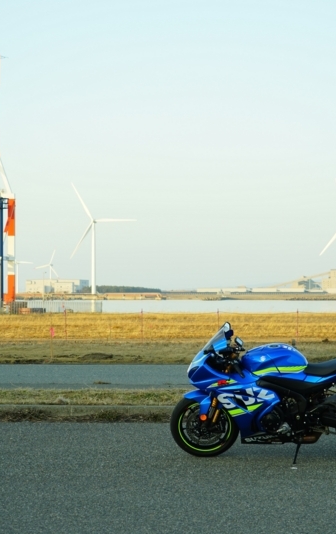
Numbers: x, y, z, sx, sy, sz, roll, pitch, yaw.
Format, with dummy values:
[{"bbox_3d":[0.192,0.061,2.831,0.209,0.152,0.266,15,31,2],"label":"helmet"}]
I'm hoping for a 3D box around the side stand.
[{"bbox_3d":[1.062,1.515,11.170,0.100,0.220,0.180,0,-1,12],"label":"side stand"}]

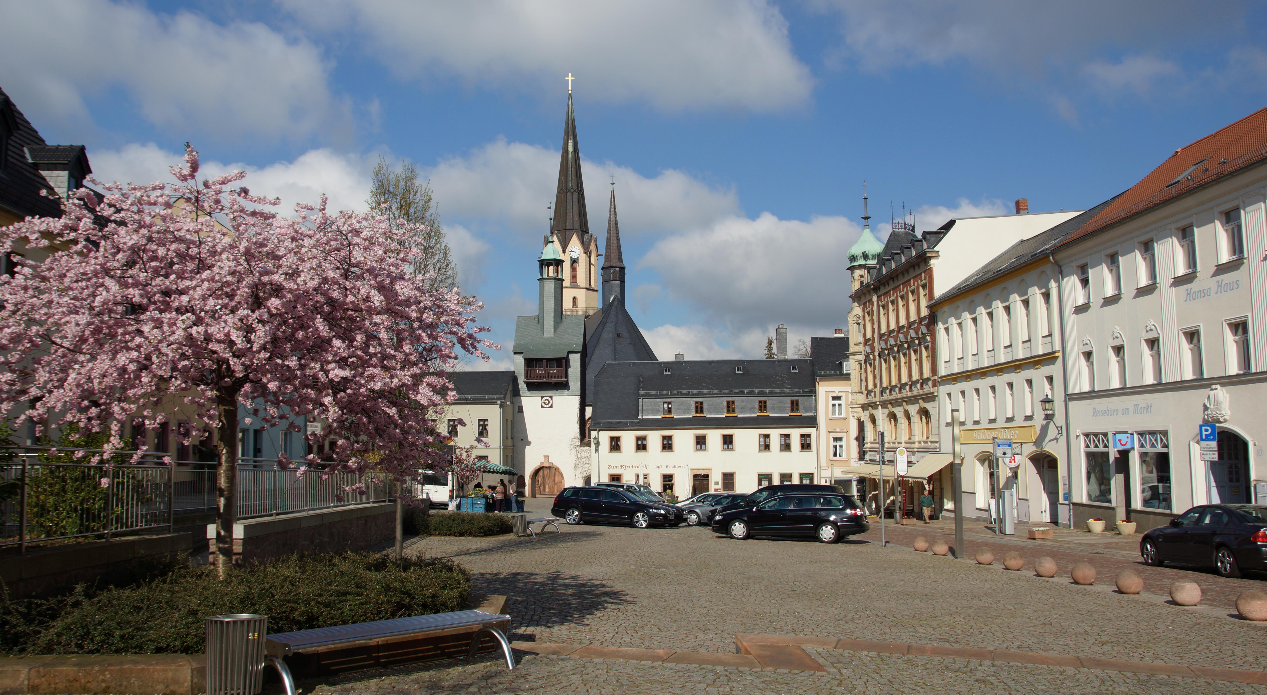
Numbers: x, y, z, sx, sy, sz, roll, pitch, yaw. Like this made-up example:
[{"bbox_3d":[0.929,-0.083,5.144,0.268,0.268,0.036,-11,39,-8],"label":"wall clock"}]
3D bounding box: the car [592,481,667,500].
[{"bbox_3d":[0.376,7.485,46.302,4.500,1.750,1.820,-5,-10,35],"label":"car"}]

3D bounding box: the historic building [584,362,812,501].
[{"bbox_3d":[6.594,7.409,86.903,19.400,12.500,10.600,-1,-6,7],"label":"historic building"}]

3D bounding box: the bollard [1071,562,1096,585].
[{"bbox_3d":[8.075,4.054,17.017,0.404,0.381,0.404,-1,-6,0],"label":"bollard"}]

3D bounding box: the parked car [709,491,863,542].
[{"bbox_3d":[4.940,5.296,29.946,4.760,1.500,1.820,-1,-9,17],"label":"parked car"}]

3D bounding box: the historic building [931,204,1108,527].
[{"bbox_3d":[21.999,0.791,45.470,10.000,15.400,14.800,0,-6,-1],"label":"historic building"}]

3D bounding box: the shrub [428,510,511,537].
[{"bbox_3d":[-5.128,5.519,29.792,2.700,0.650,2.200,-1,-6,0],"label":"shrub"}]

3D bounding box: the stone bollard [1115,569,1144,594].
[{"bbox_3d":[8.100,3.827,15.499,0.404,0.381,0.404,-1,-6,0],"label":"stone bollard"}]

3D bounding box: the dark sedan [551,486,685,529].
[{"bbox_3d":[-0.785,6.135,36.577,4.770,1.510,1.820,-2,-9,19],"label":"dark sedan"}]

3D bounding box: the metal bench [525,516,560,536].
[{"bbox_3d":[-2.920,5.579,29.379,0.600,0.430,2.000,-2,-6,17],"label":"metal bench"}]

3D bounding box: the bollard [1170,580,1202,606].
[{"bbox_3d":[8.427,3.745,14.488,0.410,0.380,0.410,0,-6,0],"label":"bollard"}]

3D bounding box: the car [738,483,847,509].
[{"bbox_3d":[4.947,5.557,32.514,4.700,1.720,1.820,-2,-9,18],"label":"car"}]

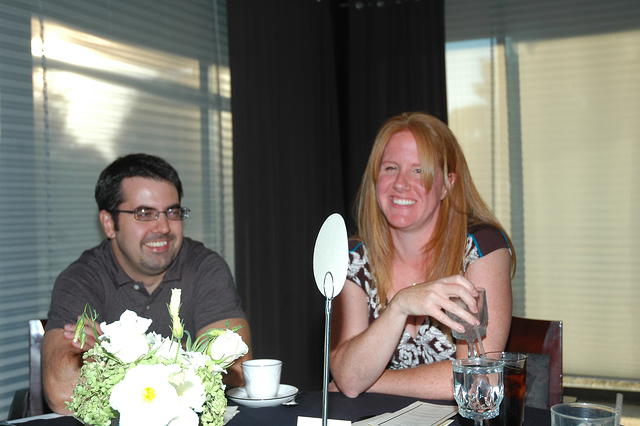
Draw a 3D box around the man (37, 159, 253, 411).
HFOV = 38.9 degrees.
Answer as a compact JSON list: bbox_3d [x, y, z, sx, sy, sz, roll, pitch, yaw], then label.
[{"bbox_3d":[-0.370,0.505,1.970,0.560,1.250,0.760,-2,2,-18],"label":"man"}]

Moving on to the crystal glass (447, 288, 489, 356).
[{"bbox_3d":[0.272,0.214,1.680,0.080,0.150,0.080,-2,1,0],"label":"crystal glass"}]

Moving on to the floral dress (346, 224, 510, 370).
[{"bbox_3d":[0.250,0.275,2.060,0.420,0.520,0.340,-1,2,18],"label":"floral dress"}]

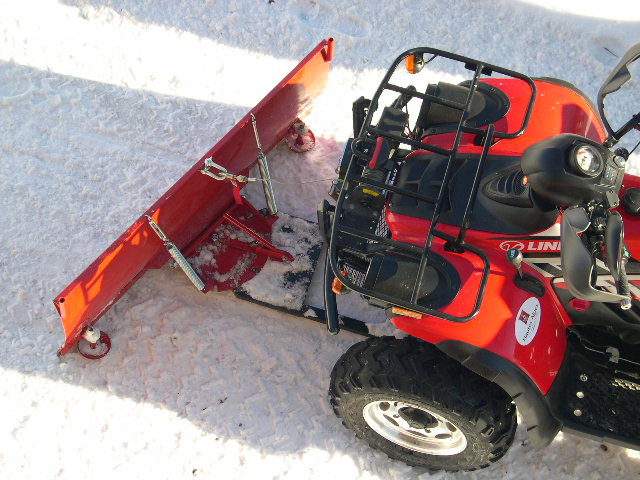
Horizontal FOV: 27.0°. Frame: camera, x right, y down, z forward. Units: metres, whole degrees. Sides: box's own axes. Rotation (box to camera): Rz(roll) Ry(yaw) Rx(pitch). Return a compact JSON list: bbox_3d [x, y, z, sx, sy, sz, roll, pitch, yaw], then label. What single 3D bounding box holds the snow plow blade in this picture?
[{"bbox_3d":[-0.366,-0.141,4.683,0.180,0.380,1.480,31,58,19],"label":"snow plow blade"}]

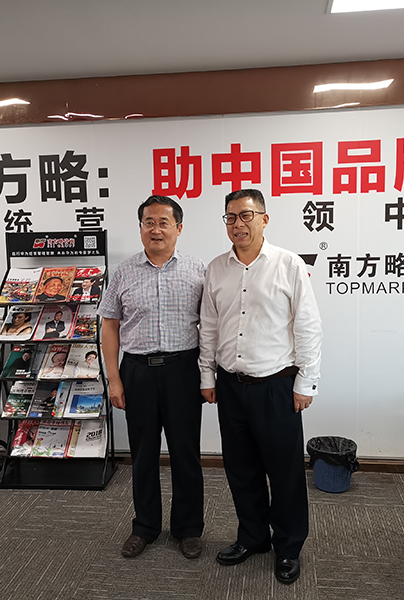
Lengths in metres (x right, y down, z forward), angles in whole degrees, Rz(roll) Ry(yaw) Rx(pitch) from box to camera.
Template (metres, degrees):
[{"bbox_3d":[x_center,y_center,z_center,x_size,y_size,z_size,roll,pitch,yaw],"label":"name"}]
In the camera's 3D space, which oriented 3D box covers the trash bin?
[{"bbox_3d":[0.786,0.979,3.730,0.290,0.258,0.285,-1,7,8],"label":"trash bin"}]

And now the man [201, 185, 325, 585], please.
[{"bbox_3d":[0.273,0.366,2.811,0.570,1.715,0.360,2,7,28],"label":"man"}]

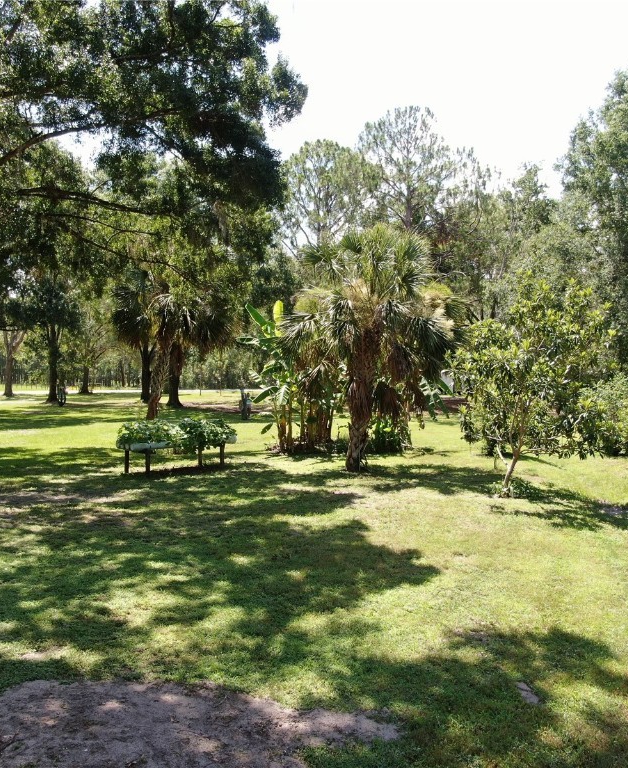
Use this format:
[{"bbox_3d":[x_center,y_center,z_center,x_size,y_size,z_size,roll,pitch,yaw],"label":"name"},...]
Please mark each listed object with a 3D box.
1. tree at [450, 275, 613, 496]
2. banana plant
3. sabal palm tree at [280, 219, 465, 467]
[{"bbox_3d":[4.227,0.007,13.800,3.090,4.270,3.000,0,0,0],"label":"tree"},{"bbox_3d":[-1.379,-0.254,22.000,1.880,4.670,1.900,0,0,0],"label":"banana plant"},{"bbox_3d":[1.483,-0.967,18.000,4.370,6.150,4.200,0,0,0],"label":"sabal palm tree"}]

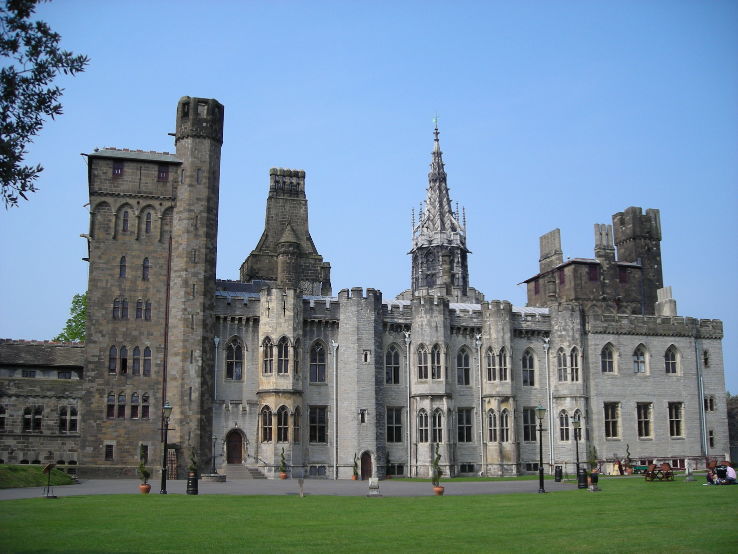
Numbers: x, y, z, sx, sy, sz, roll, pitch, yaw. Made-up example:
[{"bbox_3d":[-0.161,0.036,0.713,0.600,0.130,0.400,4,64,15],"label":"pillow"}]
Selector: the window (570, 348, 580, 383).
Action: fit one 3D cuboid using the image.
[{"bbox_3d":[16.388,6.965,64.509,0.916,2.858,0.300,4,-11,-18],"label":"window"}]

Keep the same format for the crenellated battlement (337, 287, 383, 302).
[{"bbox_3d":[-0.678,1.354,61.009,3.150,1.144,3.150,4,-11,-18],"label":"crenellated battlement"}]

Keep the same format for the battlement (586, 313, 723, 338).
[{"bbox_3d":[22.766,3.940,64.238,12.520,1.553,0.900,4,-12,-19],"label":"battlement"}]

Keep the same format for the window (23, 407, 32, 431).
[{"bbox_3d":[-23.500,9.746,55.825,0.669,1.694,0.300,4,-11,-18],"label":"window"}]

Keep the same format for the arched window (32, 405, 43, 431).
[{"bbox_3d":[-20.675,8.817,50.586,0.540,1.567,0.300,3,-12,-17],"label":"arched window"}]

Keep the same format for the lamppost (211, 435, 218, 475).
[{"bbox_3d":[-10.340,11.874,54.238,0.500,2.616,0.500,4,-11,-18],"label":"lamppost"}]

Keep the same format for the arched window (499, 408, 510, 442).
[{"bbox_3d":[10.281,11.205,61.148,0.910,2.523,0.300,4,-11,-21],"label":"arched window"}]

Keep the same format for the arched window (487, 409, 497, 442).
[{"bbox_3d":[8.924,10.693,58.432,0.733,2.387,0.300,-6,-13,27],"label":"arched window"}]

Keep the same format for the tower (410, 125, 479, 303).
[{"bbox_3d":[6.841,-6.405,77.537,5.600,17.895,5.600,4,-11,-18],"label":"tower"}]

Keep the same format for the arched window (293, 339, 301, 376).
[{"bbox_3d":[-5.037,5.529,56.539,0.300,2.537,0.931,-5,-11,23],"label":"arched window"}]

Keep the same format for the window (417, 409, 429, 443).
[{"bbox_3d":[4.030,11.006,59.988,0.960,2.508,0.300,-5,-12,26],"label":"window"}]

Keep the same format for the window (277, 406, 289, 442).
[{"bbox_3d":[-5.827,9.977,54.907,0.839,2.433,0.300,4,-11,-21],"label":"window"}]

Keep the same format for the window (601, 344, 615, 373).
[{"bbox_3d":[18.200,6.231,61.905,1.216,2.217,0.250,4,-12,-19],"label":"window"}]

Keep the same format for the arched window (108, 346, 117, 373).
[{"bbox_3d":[-15.511,5.034,49.095,0.462,1.750,0.250,4,-12,-19],"label":"arched window"}]

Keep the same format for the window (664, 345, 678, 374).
[{"bbox_3d":[25.387,6.903,68.013,1.263,2.475,0.300,3,-11,-15],"label":"window"}]

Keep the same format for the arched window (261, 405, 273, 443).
[{"bbox_3d":[-6.916,9.984,54.948,0.861,2.435,0.300,-5,-11,23],"label":"arched window"}]

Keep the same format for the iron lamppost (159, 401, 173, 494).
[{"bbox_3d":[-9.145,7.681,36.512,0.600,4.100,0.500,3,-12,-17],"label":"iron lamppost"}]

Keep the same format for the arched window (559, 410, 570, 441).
[{"bbox_3d":[14.525,11.012,60.112,0.820,2.332,0.300,-6,-13,27],"label":"arched window"}]

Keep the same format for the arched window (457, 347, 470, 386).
[{"bbox_3d":[6.731,6.371,57.805,1.062,2.739,0.250,4,-12,-19],"label":"arched window"}]

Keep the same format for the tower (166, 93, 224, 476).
[{"bbox_3d":[-12.632,0.120,59.004,3.350,28.017,3.350,4,-11,-18],"label":"tower"}]

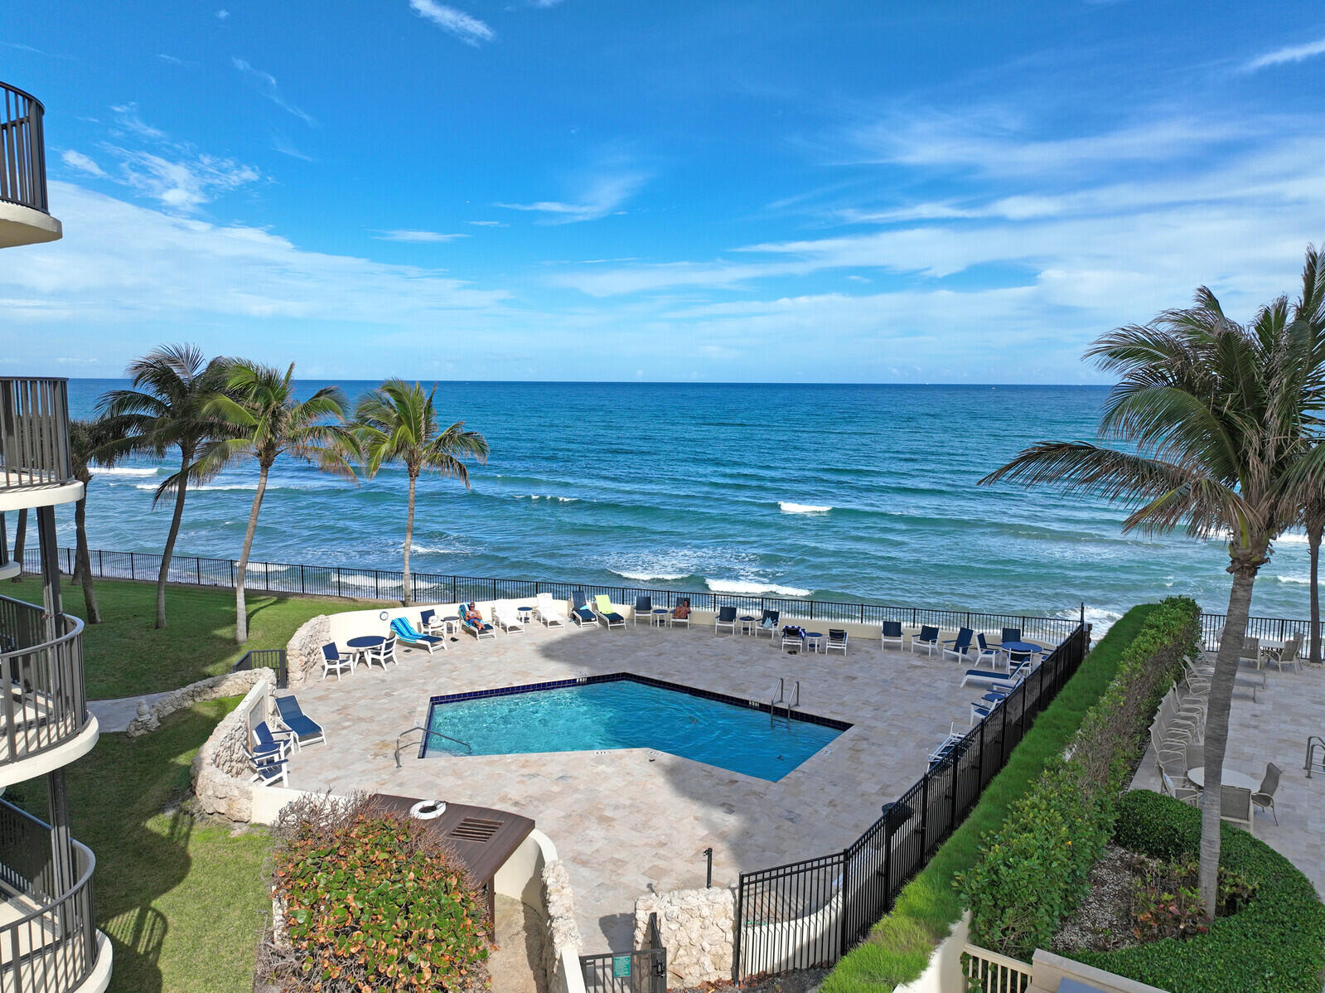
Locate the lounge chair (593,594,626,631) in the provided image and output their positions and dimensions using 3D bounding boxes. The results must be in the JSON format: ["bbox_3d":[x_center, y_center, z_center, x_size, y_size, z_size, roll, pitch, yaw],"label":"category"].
[{"bbox_3d":[-2.001,4.328,34.333,0.680,0.890,1.850,-3,8,-24],"label":"lounge chair"}]

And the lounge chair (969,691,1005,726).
[{"bbox_3d":[8.659,5.651,24.331,0.780,0.920,0.660,7,10,44],"label":"lounge chair"}]

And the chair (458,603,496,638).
[{"bbox_3d":[-6.389,4.337,31.744,0.650,0.870,1.773,-4,8,-32],"label":"chair"}]

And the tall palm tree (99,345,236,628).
[{"bbox_3d":[-17.579,-0.254,32.926,4.500,10.211,4.500,-3,8,-28],"label":"tall palm tree"}]

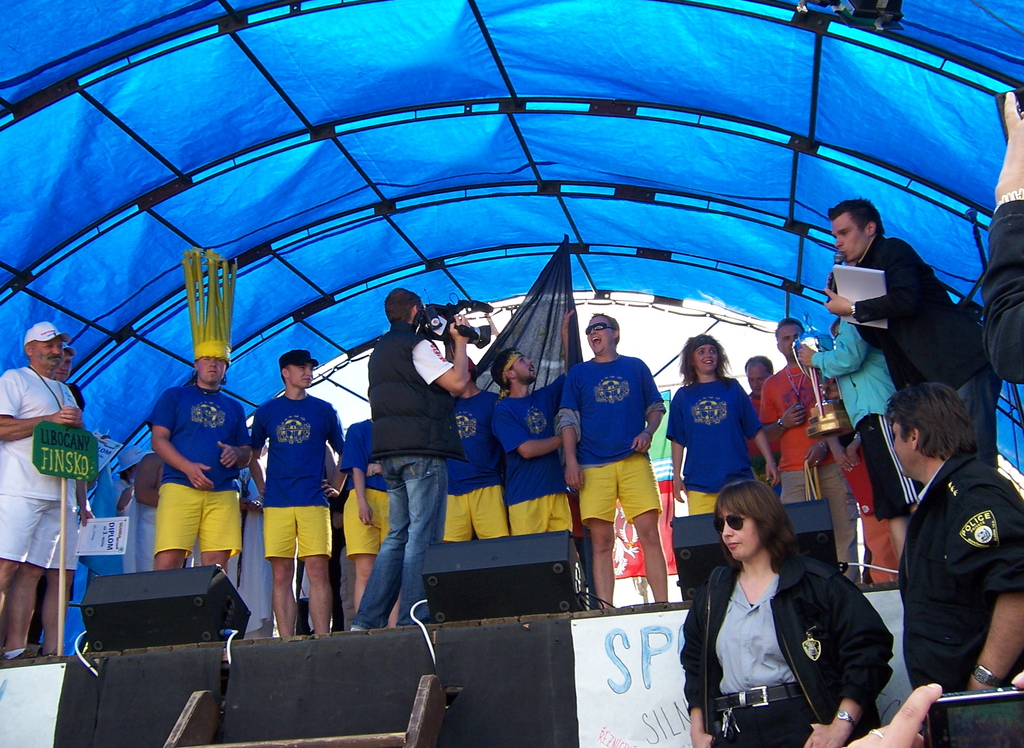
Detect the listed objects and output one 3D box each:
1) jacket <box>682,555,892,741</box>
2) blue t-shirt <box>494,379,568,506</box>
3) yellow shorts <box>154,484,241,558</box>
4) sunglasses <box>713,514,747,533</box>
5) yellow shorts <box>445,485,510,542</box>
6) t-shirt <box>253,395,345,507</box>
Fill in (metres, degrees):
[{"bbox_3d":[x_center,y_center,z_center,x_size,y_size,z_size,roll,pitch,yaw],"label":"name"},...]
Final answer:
[{"bbox_3d":[0.838,0.829,2.970,0.550,0.560,0.340,-17,-21,36],"label":"jacket"},{"bbox_3d":[0.120,0.415,6.000,0.500,0.710,0.360,7,-20,-32],"label":"blue t-shirt"},{"bbox_3d":[-1.788,0.839,5.550,0.490,0.430,0.330,-3,-17,-5],"label":"yellow shorts"},{"bbox_3d":[0.664,0.425,2.788,0.135,0.050,0.140,6,-20,-30],"label":"sunglasses"},{"bbox_3d":[-0.210,0.820,5.950,0.410,0.430,0.280,-5,-17,4],"label":"yellow shorts"},{"bbox_3d":[-1.303,0.465,5.930,0.570,0.700,0.290,-3,-17,-5],"label":"t-shirt"}]

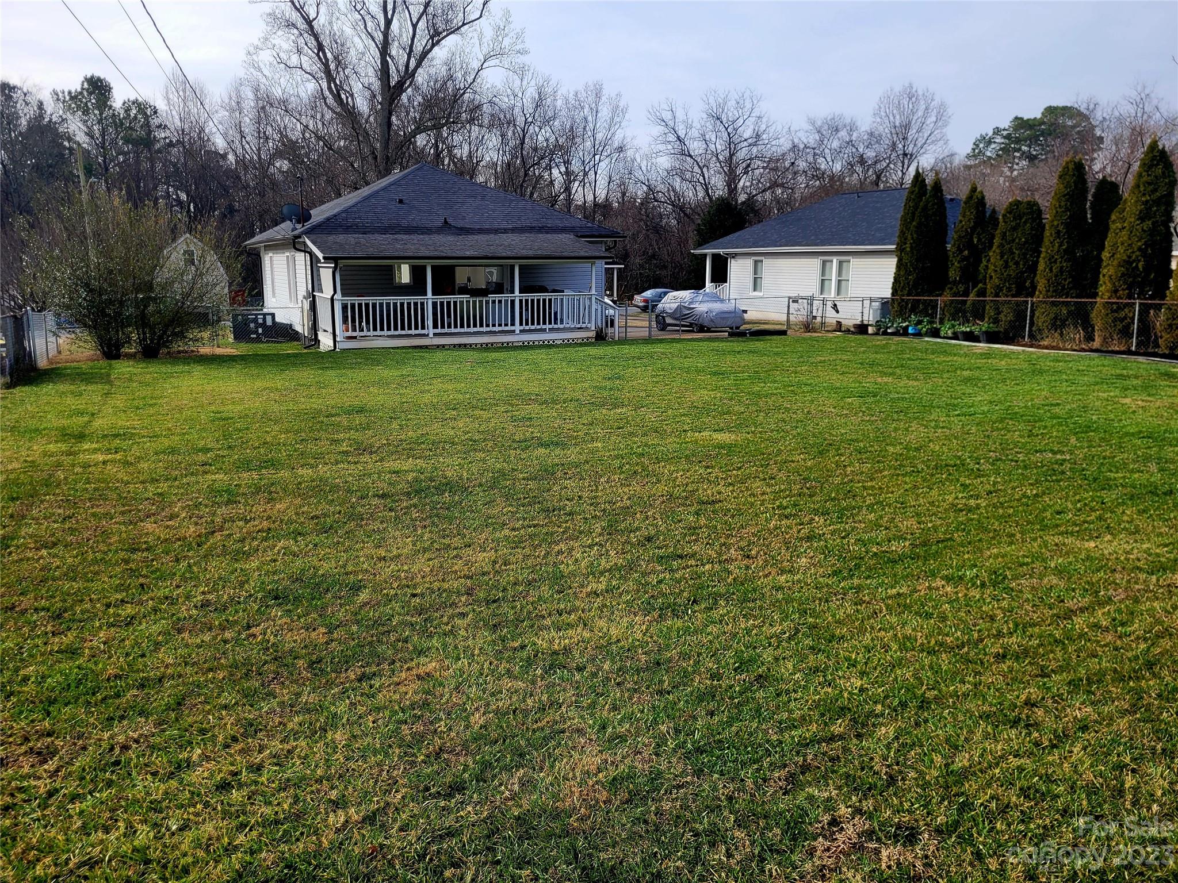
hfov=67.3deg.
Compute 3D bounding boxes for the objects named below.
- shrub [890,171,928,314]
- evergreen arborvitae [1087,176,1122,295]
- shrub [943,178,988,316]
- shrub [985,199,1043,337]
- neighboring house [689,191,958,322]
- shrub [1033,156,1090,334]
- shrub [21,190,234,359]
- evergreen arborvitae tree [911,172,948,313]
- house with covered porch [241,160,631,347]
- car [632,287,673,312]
[{"bbox_3d":[10.697,-6.326,29.437,1.220,5.290,1.220,-5,13,-25],"label":"shrub"},{"bbox_3d":[13.912,-4.892,24.029,1.180,4.460,1.180,-5,13,-25],"label":"evergreen arborvitae"},{"bbox_3d":[11.740,-5.625,27.345,1.270,4.640,1.270,-5,13,-25],"label":"shrub"},{"bbox_3d":[12.469,-5.034,25.904,1.480,3.990,1.480,-5,13,-25],"label":"shrub"},{"bbox_3d":[13.417,-8.718,41.403,10.400,5.870,15.800,-5,13,-25],"label":"neighboring house"},{"bbox_3d":[13.122,-5.274,24.457,1.420,4.980,1.420,-5,13,-25],"label":"shrub"},{"bbox_3d":[-10.215,-3.625,19.468,4.250,3.630,3.800,-6,13,-27],"label":"shrub"},{"bbox_3d":[11.090,-6.081,28.644,1.170,5.060,1.170,-5,13,-25],"label":"evergreen arborvitae tree"},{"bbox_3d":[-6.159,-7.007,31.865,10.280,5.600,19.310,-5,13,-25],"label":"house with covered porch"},{"bbox_3d":[4.868,-8.500,52.663,4.650,1.450,1.800,-5,13,-25],"label":"car"}]

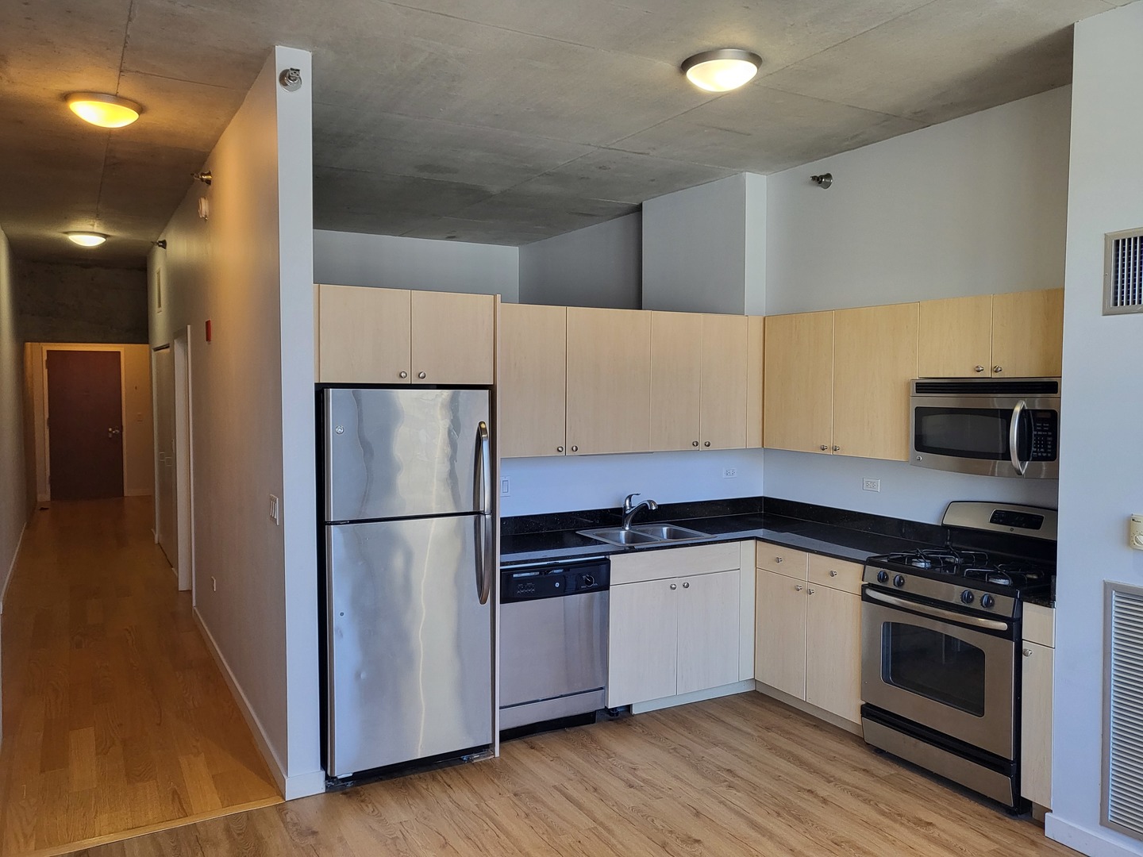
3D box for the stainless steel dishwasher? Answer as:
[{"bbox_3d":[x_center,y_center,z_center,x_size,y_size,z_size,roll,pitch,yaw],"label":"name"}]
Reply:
[{"bbox_3d":[-0.222,1.060,4.379,0.605,0.855,0.610,-1,3,-30],"label":"stainless steel dishwasher"}]

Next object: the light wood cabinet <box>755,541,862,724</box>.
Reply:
[{"bbox_3d":[1.475,1.014,4.545,0.606,0.776,0.797,-1,3,-29],"label":"light wood cabinet"}]

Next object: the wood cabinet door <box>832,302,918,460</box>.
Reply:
[{"bbox_3d":[1.549,-0.233,4.382,0.022,0.768,0.541,-1,3,-29],"label":"wood cabinet door"}]

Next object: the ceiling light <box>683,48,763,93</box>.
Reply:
[{"bbox_3d":[0.625,-1.468,3.580,0.334,0.097,0.334,0,3,0],"label":"ceiling light"}]

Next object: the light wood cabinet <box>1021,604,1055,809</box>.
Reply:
[{"bbox_3d":[2.069,1.064,3.468,0.606,0.776,0.129,-1,3,-29],"label":"light wood cabinet"}]

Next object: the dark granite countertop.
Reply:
[{"bbox_3d":[0.848,0.580,4.024,2.190,0.135,2.325,-1,3,-29],"label":"dark granite countertop"}]

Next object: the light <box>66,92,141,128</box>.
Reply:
[{"bbox_3d":[-2.232,-1.503,4.107,0.326,0.098,0.326,-1,3,-30],"label":"light"}]

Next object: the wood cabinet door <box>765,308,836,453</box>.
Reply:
[{"bbox_3d":[1.286,-0.256,4.858,0.022,0.768,0.540,-1,3,-29],"label":"wood cabinet door"}]

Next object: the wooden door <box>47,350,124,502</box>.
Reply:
[{"bbox_3d":[-6.936,-0.055,12.270,0.915,2.130,0.050,-1,3,-30],"label":"wooden door"}]

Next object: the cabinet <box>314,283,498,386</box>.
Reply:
[{"bbox_3d":[-0.841,-0.404,3.940,0.784,0.398,0.610,-1,3,-30],"label":"cabinet"}]

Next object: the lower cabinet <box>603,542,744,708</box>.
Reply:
[{"bbox_3d":[0.405,1.001,4.769,0.831,0.776,0.628,-1,3,-29],"label":"lower cabinet"}]

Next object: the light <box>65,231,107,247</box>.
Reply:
[{"bbox_3d":[-4.366,-1.693,7.735,0.340,0.100,0.340,-1,3,-30],"label":"light"}]

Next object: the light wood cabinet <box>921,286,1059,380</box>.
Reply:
[{"bbox_3d":[1.987,-0.410,3.860,0.315,0.362,0.761,-1,3,-29],"label":"light wood cabinet"}]

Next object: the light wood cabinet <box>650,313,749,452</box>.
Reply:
[{"bbox_3d":[0.649,-0.267,4.999,0.684,0.771,0.335,-1,3,-30],"label":"light wood cabinet"}]

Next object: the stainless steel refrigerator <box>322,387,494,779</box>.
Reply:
[{"bbox_3d":[-0.829,0.667,3.918,0.715,1.703,0.770,-1,3,-30],"label":"stainless steel refrigerator"}]

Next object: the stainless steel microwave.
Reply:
[{"bbox_3d":[1.954,-0.016,3.858,0.390,0.415,0.757,-1,3,-29],"label":"stainless steel microwave"}]

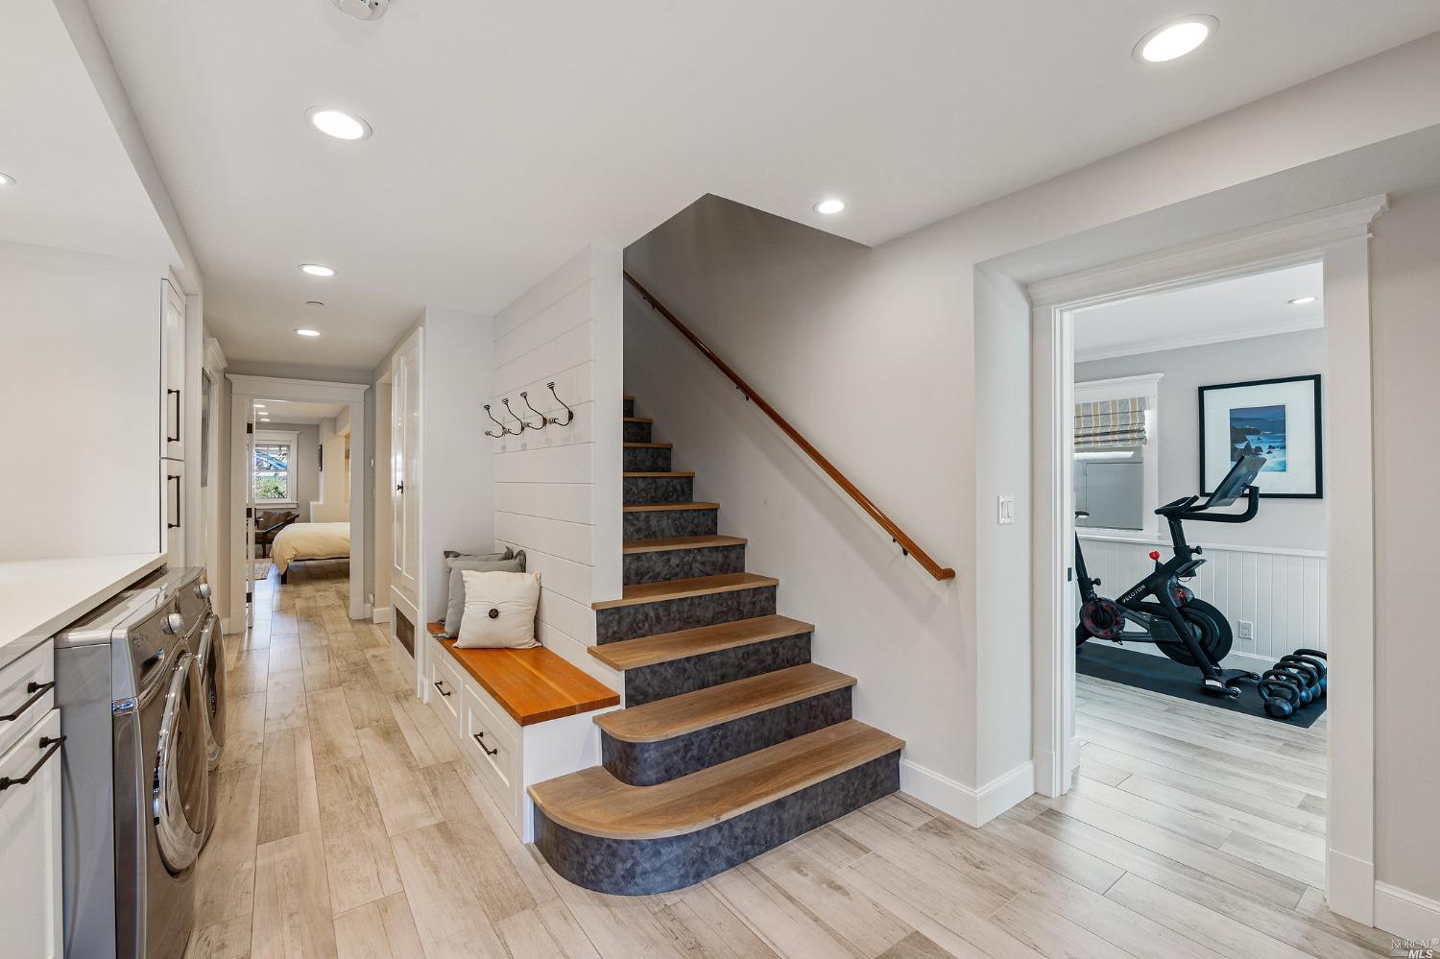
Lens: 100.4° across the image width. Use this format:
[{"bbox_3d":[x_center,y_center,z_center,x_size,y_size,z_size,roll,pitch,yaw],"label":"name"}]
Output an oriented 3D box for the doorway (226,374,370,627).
[{"bbox_3d":[-3.800,0.211,5.433,1.078,2.220,0.157,0,0,-36],"label":"doorway"}]

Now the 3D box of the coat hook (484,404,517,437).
[{"bbox_3d":[-1.343,-0.348,3.606,0.122,0.195,0.066,0,0,-36],"label":"coat hook"}]

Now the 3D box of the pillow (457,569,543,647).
[{"bbox_3d":[-1.161,0.674,3.151,0.430,0.400,0.150,0,-10,-11],"label":"pillow"}]

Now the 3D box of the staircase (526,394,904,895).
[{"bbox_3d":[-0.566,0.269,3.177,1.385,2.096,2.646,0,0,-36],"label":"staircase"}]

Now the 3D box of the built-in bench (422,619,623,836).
[{"bbox_3d":[-1.077,1.108,3.018,0.411,0.417,1.795,0,0,-36],"label":"built-in bench"}]

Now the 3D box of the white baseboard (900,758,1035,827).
[{"bbox_3d":[1.043,1.246,2.519,0.455,0.140,0.360,0,0,-36],"label":"white baseboard"}]

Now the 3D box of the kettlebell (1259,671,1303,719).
[{"bbox_3d":[3.143,1.198,3.369,0.138,0.241,0.170,0,0,-36],"label":"kettlebell"}]

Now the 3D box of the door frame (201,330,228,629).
[{"bbox_3d":[-3.590,0.205,4.238,0.111,2.227,1.048,0,0,-36],"label":"door frame"}]

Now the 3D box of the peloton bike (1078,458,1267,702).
[{"bbox_3d":[2.937,0.587,4.275,0.563,1.467,1.382,0,0,-36],"label":"peloton bike"}]

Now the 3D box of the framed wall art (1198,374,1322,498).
[{"bbox_3d":[3.599,-0.268,4.019,0.033,0.786,0.629,0,0,-36],"label":"framed wall art"}]

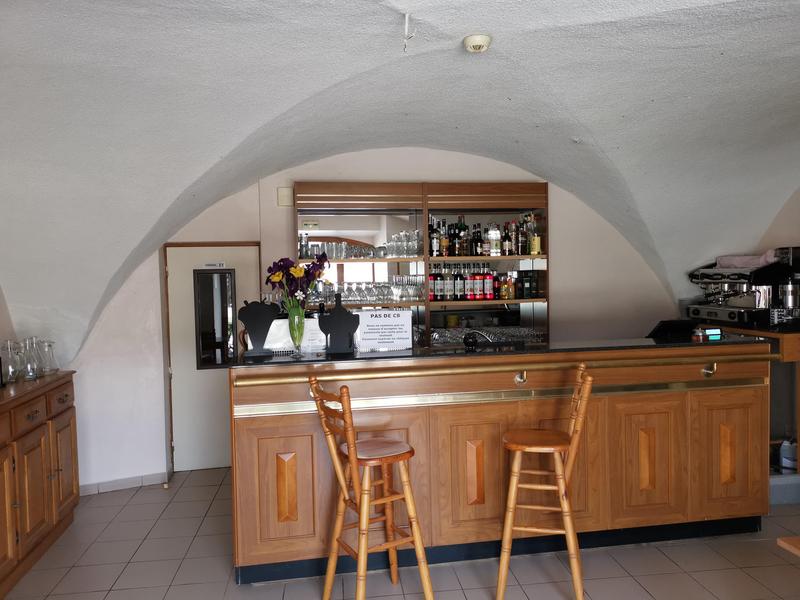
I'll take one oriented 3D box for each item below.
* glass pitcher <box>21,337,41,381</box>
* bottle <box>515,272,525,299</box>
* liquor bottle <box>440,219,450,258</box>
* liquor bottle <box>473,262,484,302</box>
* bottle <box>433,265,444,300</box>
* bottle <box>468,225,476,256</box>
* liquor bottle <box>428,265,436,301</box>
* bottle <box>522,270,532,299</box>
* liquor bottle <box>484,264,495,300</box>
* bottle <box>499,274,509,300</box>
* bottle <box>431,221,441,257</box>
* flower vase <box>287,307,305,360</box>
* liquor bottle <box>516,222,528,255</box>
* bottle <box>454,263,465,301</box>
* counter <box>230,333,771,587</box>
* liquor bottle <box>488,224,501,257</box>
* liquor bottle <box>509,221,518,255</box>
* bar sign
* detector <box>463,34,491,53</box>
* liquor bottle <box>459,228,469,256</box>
[{"bbox_3d":[-2.293,0.354,3.867,0.105,0.267,0.105,-2,3,-10],"label":"glass pitcher"},{"bbox_3d":[0.983,-0.123,5.107,0.068,0.221,0.068,-2,3,-10],"label":"bottle"},{"bbox_3d":[0.380,-0.518,5.232,0.069,0.313,0.069,-2,3,-9],"label":"liquor bottle"},{"bbox_3d":[0.649,-0.149,5.120,0.075,0.305,0.075,-2,3,-7],"label":"liquor bottle"},{"bbox_3d":[0.333,-0.149,5.256,0.078,0.313,0.078,-2,3,-9],"label":"bottle"},{"bbox_3d":[0.621,-0.501,5.271,0.067,0.273,0.067,-2,3,-9],"label":"bottle"},{"bbox_3d":[0.251,-0.147,5.244,0.077,0.314,0.077,-2,3,-9],"label":"liquor bottle"},{"bbox_3d":[1.044,-0.124,5.118,0.070,0.220,0.070,-2,3,-10],"label":"bottle"},{"bbox_3d":[0.761,-0.155,5.325,0.079,0.317,0.079,-2,3,-9],"label":"liquor bottle"},{"bbox_3d":[0.851,-0.102,5.100,0.070,0.212,0.066,-2,3,-7],"label":"bottle"},{"bbox_3d":[0.300,-0.518,5.220,0.068,0.318,0.068,-2,3,-9],"label":"bottle"},{"bbox_3d":[-0.561,0.174,3.390,0.093,0.270,0.093,-2,3,-7],"label":"flower vase"},{"bbox_3d":[1.052,-0.520,5.340,0.079,0.286,0.079,-2,3,-9],"label":"liquor bottle"},{"bbox_3d":[0.483,-0.146,5.080,0.074,0.305,0.074,-2,3,-7],"label":"bottle"},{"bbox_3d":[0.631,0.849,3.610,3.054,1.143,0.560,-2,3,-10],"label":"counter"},{"bbox_3d":[0.814,-0.505,5.302,0.084,0.273,0.084,-2,3,-9],"label":"liquor bottle"},{"bbox_3d":[0.934,-0.510,5.120,0.068,0.280,0.068,-2,3,-7],"label":"liquor bottle"},{"bbox_3d":[-0.089,0.175,3.520,0.315,0.222,0.030,-2,3,-10],"label":"bar sign"},{"bbox_3d":[0.329,-1.088,2.650,0.112,0.052,0.112,-2,3,-10],"label":"detector"},{"bbox_3d":[0.514,-0.464,5.012,0.072,0.229,0.072,-2,3,-10],"label":"liquor bottle"}]

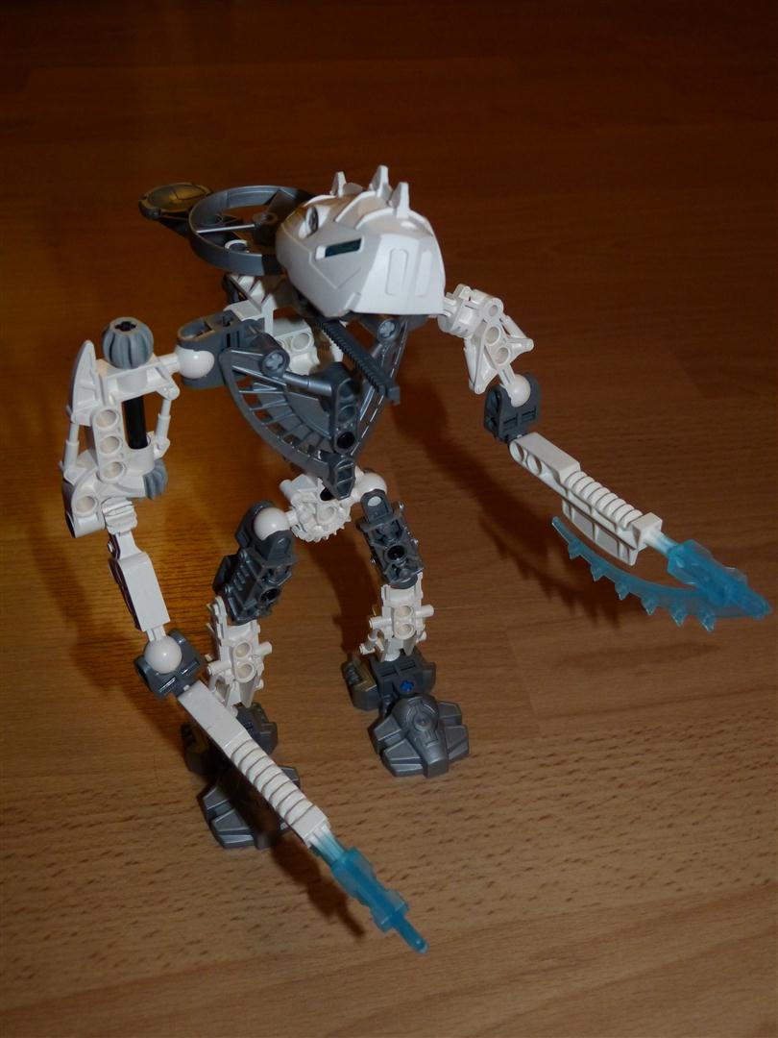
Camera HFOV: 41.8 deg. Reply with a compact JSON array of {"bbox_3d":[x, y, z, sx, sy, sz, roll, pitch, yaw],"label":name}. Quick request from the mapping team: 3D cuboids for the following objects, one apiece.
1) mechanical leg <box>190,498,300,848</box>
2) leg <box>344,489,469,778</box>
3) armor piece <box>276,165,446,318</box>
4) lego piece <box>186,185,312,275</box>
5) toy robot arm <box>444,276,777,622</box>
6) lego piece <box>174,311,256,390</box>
[{"bbox_3d":[-0.044,0.048,0.312,0.040,0.095,0.066,-11,47,-15],"label":"mechanical leg"},{"bbox_3d":[0.005,0.034,0.329,0.034,0.094,0.058,-14,47,-17],"label":"leg"},{"bbox_3d":[-0.007,-0.071,0.260,0.030,0.034,0.034,-13,42,-26],"label":"armor piece"},{"bbox_3d":[-0.040,-0.090,0.316,0.045,0.007,0.045,2,45,-2],"label":"lego piece"},{"bbox_3d":[0.057,-0.016,0.293,0.023,0.051,0.133,-27,53,-27],"label":"toy robot arm"},{"bbox_3d":[-0.050,-0.049,0.294,0.022,0.015,0.014,-16,48,-18],"label":"lego piece"}]

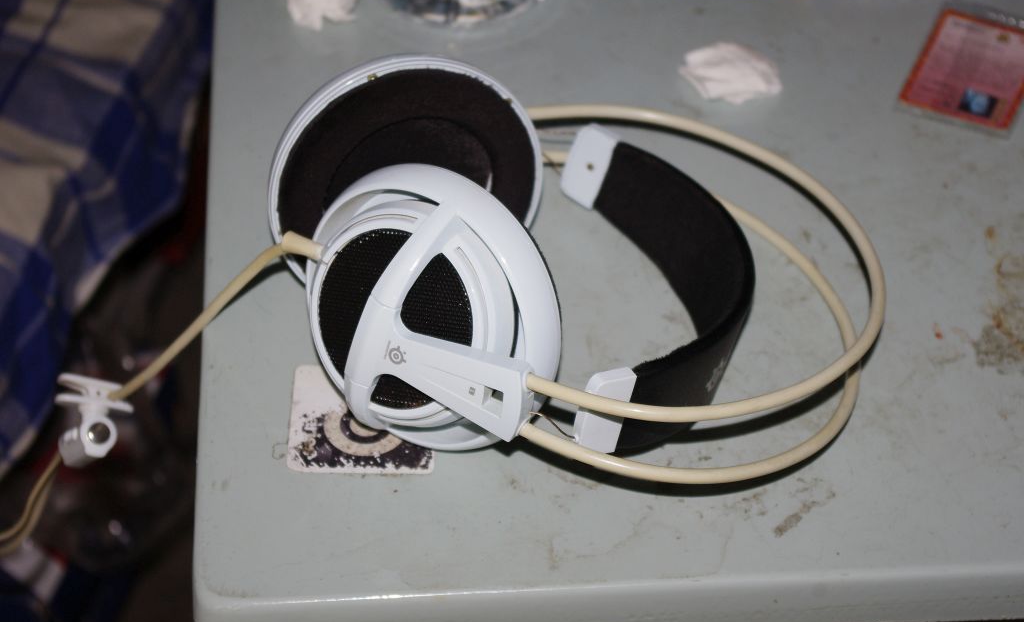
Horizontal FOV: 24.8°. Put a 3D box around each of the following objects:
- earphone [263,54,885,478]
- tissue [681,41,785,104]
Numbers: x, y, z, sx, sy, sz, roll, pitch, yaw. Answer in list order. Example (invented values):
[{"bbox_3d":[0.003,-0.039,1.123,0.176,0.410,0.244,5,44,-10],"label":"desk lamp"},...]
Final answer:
[{"bbox_3d":[0.021,-0.025,0.791,0.217,0.092,0.185,4,38,-1],"label":"earphone"},{"bbox_3d":[0.085,-0.096,0.909,0.041,0.015,0.030,1,45,-1],"label":"tissue"}]

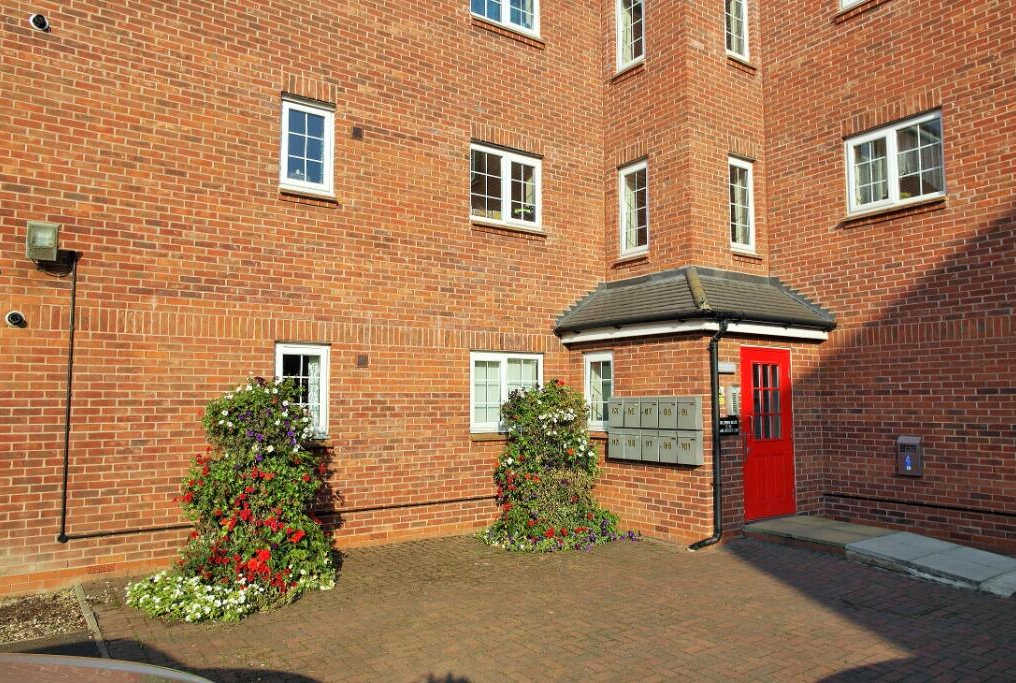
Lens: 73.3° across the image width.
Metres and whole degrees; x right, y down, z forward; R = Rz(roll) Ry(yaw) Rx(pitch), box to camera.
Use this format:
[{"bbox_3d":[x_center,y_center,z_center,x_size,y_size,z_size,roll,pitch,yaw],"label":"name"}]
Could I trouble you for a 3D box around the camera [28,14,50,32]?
[{"bbox_3d":[-4.204,-2.871,6.125,0.120,0.130,0.135,-5,-6,43],"label":"camera"}]

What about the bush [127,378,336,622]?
[{"bbox_3d":[-2.338,1.234,5.997,1.600,1.840,1.500,3,-6,-35],"label":"bush"}]

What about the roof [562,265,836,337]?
[{"bbox_3d":[2.435,-0.505,9.036,2.600,0.850,2.550,3,-6,-35],"label":"roof"}]

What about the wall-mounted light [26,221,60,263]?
[{"bbox_3d":[-3.966,-0.846,5.819,0.215,0.315,0.150,3,2,-35],"label":"wall-mounted light"}]

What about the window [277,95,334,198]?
[{"bbox_3d":[-2.223,-2.162,7.567,0.600,1.050,0.100,3,-6,-35],"label":"window"}]

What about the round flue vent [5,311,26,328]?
[{"bbox_3d":[-4.250,-0.191,5.889,0.140,0.145,0.100,3,-6,-35],"label":"round flue vent"}]

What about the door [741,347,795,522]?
[{"bbox_3d":[3.135,1.088,8.220,0.970,2.020,0.070,3,-6,-35],"label":"door"}]

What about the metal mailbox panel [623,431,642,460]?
[{"bbox_3d":[1.553,1.248,8.295,0.110,0.375,0.278,3,-6,-35],"label":"metal mailbox panel"}]

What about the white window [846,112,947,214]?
[{"bbox_3d":[4.666,-2.111,8.255,0.090,0.990,1.130,3,-6,-35],"label":"white window"}]

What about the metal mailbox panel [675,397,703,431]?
[{"bbox_3d":[2.027,0.814,7.644,0.110,0.378,0.278,3,-6,-35],"label":"metal mailbox panel"}]

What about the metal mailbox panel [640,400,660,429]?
[{"bbox_3d":[1.699,0.842,8.038,0.110,0.362,0.282,3,-6,-35],"label":"metal mailbox panel"}]

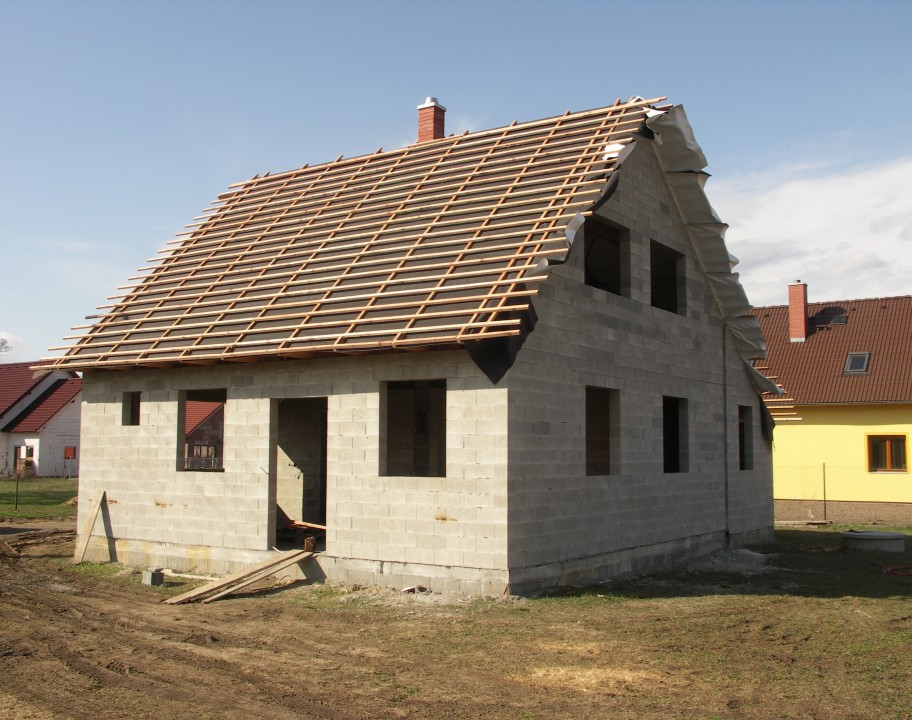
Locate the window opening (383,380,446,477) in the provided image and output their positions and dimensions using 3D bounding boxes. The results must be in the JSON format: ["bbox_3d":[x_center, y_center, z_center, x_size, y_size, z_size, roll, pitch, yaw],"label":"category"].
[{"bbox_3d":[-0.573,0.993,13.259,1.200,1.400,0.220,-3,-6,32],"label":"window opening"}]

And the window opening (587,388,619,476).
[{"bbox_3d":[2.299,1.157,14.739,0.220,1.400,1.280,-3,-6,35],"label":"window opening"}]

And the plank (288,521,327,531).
[{"bbox_3d":[-2.834,3.167,17.534,0.150,0.050,2.100,3,-6,-27],"label":"plank"}]

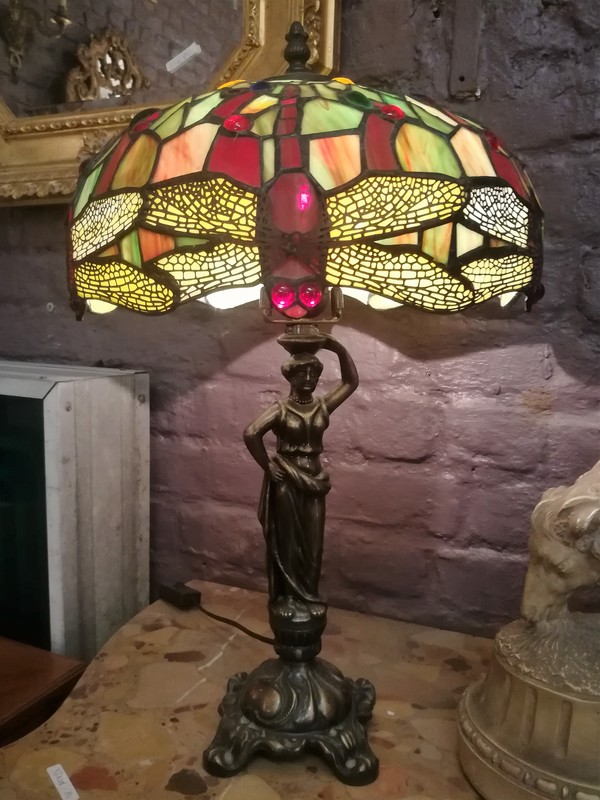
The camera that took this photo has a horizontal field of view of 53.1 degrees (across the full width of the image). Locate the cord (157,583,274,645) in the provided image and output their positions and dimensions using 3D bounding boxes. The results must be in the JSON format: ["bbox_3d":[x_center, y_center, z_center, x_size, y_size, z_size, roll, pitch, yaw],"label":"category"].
[{"bbox_3d":[-0.104,0.273,0.783,0.210,0.024,0.042,6,10,34],"label":"cord"}]

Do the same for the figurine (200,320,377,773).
[{"bbox_3d":[-0.003,0.123,0.557,0.153,0.383,0.150,0,8,-1],"label":"figurine"}]

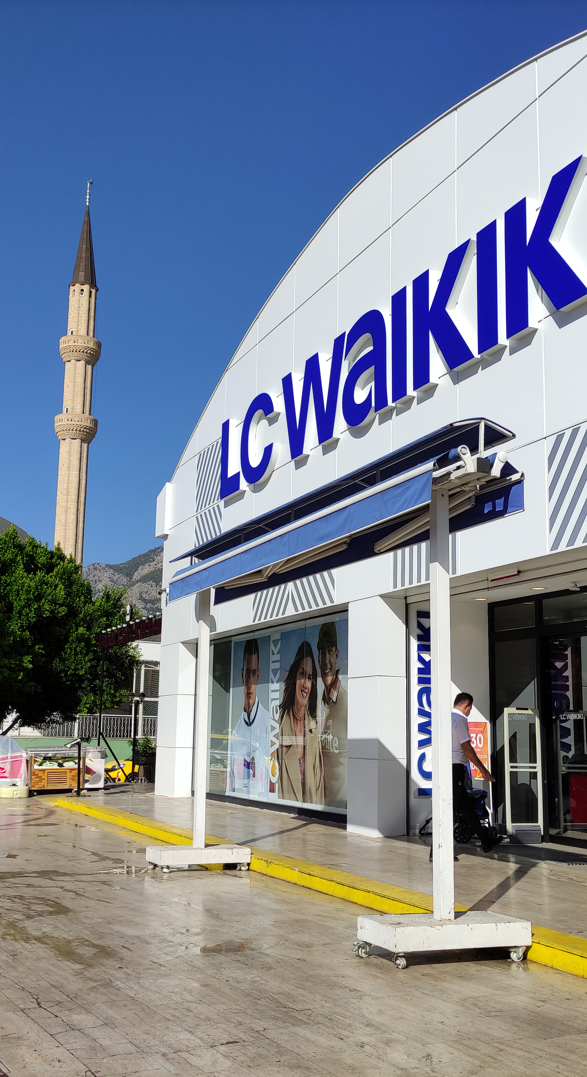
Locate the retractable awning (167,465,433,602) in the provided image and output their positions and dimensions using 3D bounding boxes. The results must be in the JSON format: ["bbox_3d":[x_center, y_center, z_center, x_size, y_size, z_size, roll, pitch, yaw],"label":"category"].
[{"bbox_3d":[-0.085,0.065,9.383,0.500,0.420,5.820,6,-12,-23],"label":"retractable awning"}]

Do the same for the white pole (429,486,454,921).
[{"bbox_3d":[1.005,1.073,7.028,0.100,2.900,0.100,4,-11,-18],"label":"white pole"}]

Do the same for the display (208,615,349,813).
[{"bbox_3d":[-0.182,2.978,17.491,0.050,2.880,5.650,6,-12,-23],"label":"display"}]

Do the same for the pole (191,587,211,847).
[{"bbox_3d":[-0.979,1.869,11.326,0.100,2.910,0.100,4,-11,-18],"label":"pole"}]

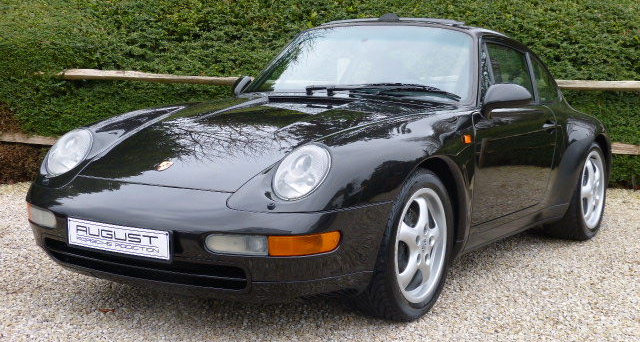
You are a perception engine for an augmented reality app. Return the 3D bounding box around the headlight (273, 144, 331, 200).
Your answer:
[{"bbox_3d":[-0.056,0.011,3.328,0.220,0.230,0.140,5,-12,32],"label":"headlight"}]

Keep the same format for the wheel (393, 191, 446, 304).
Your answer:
[{"bbox_3d":[0.350,0.299,3.791,0.160,0.470,0.470,5,7,32],"label":"wheel"}]

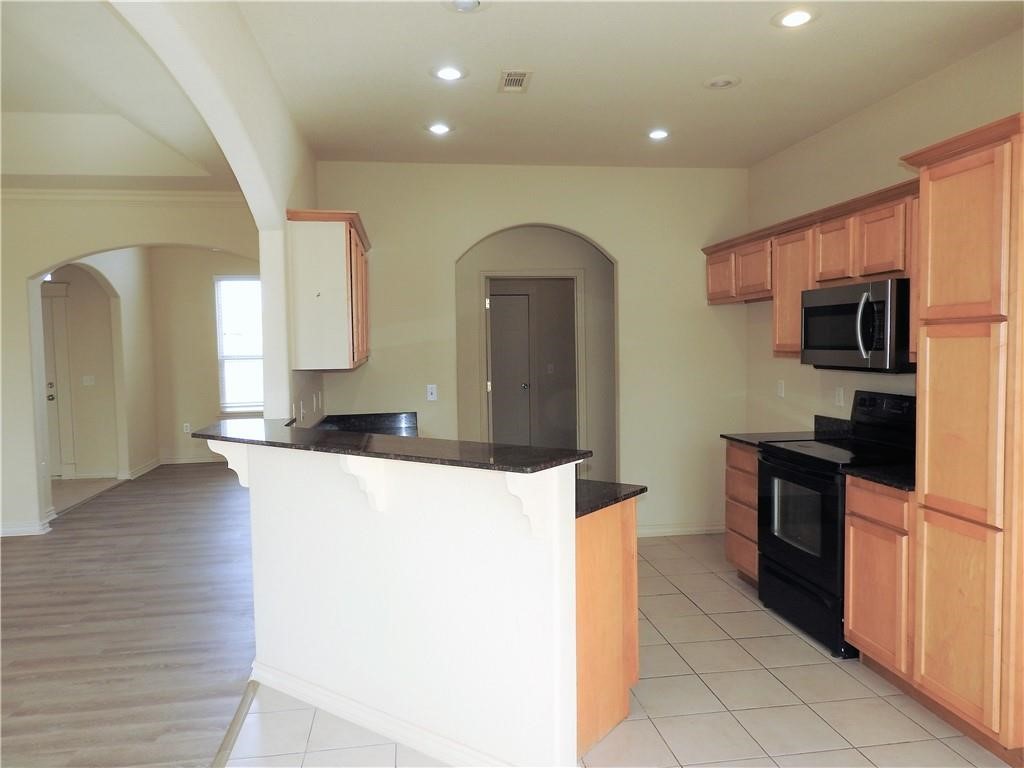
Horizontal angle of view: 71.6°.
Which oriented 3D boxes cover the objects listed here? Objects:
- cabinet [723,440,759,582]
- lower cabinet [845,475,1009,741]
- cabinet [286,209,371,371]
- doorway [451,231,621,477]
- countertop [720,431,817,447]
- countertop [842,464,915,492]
[{"bbox_3d":[1.686,0.757,4.267,0.637,0.810,0.459,-2,3,-9],"label":"cabinet"},{"bbox_3d":[1.898,0.834,2.862,0.637,0.810,0.885,-2,3,-9],"label":"lower cabinet"},{"bbox_3d":[-1.083,-0.523,4.331,0.336,0.823,1.407,-2,3,-9],"label":"cabinet"},{"bbox_3d":[0.186,0.009,5.333,1.194,2.367,0.150,-2,3,-9],"label":"doorway"},{"bbox_3d":[1.666,0.338,4.264,0.670,0.036,0.497,-2,3,-9],"label":"countertop"},{"bbox_3d":[1.849,0.405,3.055,0.670,0.036,0.441,-2,3,-9],"label":"countertop"}]

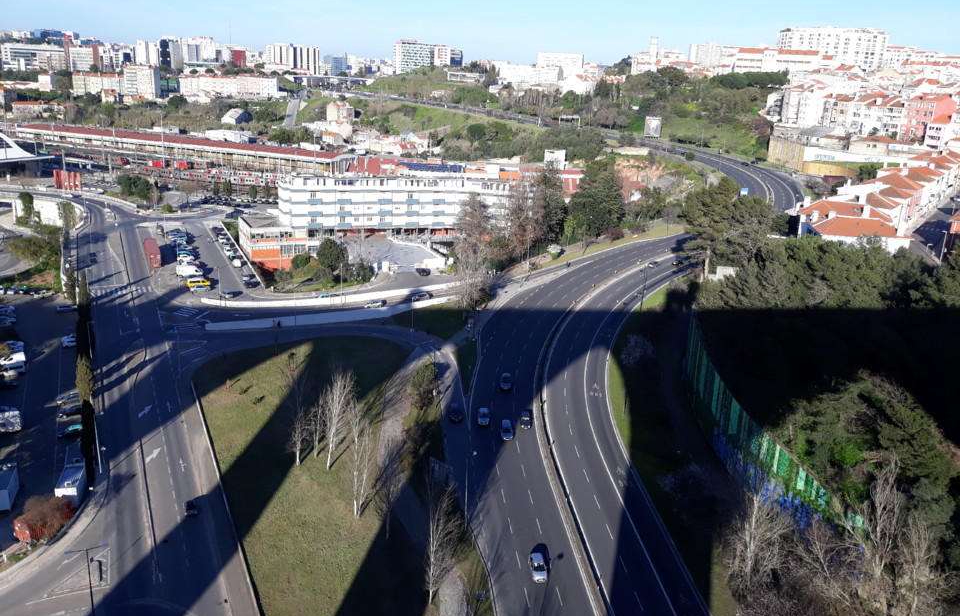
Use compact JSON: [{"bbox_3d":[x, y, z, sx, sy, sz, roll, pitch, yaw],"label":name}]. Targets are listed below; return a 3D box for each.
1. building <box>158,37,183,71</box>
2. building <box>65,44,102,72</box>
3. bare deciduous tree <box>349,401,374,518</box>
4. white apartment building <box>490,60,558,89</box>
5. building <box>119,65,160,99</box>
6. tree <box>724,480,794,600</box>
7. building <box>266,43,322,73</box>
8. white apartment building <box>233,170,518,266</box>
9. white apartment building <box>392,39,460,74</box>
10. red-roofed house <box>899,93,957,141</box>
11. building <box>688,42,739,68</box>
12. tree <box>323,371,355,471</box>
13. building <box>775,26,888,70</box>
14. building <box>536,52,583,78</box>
[{"bbox_3d":[-333.170,-273.710,810.770,13.000,34.590,22.000,5,16,8],"label":"building"},{"bbox_3d":[-385.179,-241.676,728.000,25.000,26.000,15.000,0,18,-8],"label":"building"},{"bbox_3d":[-14.510,18.730,91.690,3.090,15.490,3.090,2,16,0],"label":"bare deciduous tree"},{"bbox_3d":[39.775,-203.221,655.000,58.000,23.000,15.000,5,18,8],"label":"white apartment building"},{"bbox_3d":[-282.624,-187.709,624.000,24.000,28.000,13.000,1,18,-4],"label":"building"},{"bbox_3d":[30.160,25.330,81.100,6.100,13.400,6.000,2,16,0],"label":"tree"},{"bbox_3d":[-224.004,-301.776,905.000,60.000,33.000,18.000,-3,18,-17],"label":"building"},{"bbox_3d":[-25.970,-25.030,206.400,74.000,23.400,22.000,-2,17,-14],"label":"white apartment building"},{"bbox_3d":[-59.389,-279.972,835.000,68.000,35.000,20.000,-11,22,-35],"label":"white apartment building"},{"bbox_3d":[173.000,-73.688,290.000,11.000,18.000,14.000,-3,18,-17],"label":"red-roofed house"},{"bbox_3d":[240.572,-257.686,770.000,48.000,27.000,15.000,6,18,12],"label":"building"},{"bbox_3d":[-19.140,15.260,102.010,4.490,14.510,4.490,2,16,0],"label":"tree"},{"bbox_3d":[272.255,-198.405,582.000,78.000,36.000,30.000,12,20,28],"label":"building"},{"bbox_3d":[83.630,-249.840,778.200,48.000,27.880,16.000,6,16,12],"label":"building"}]

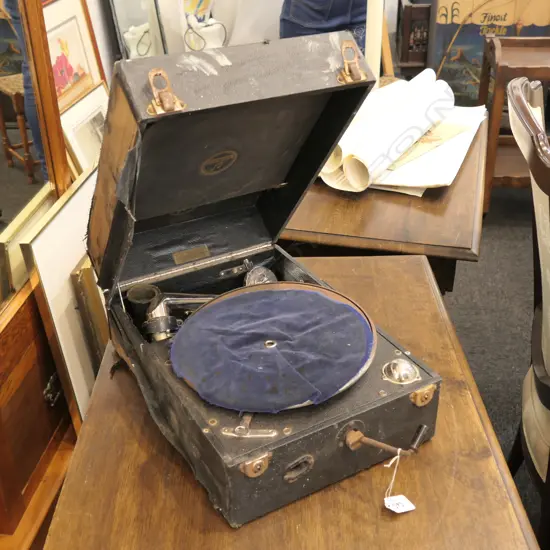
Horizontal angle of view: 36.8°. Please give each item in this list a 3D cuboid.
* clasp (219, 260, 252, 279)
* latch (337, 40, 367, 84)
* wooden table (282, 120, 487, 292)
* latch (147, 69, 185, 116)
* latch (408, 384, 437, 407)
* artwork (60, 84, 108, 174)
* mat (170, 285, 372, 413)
[{"bbox_3d":[-0.057,-0.009,1.253,0.054,0.018,0.013,-16,33,-25],"label":"clasp"},{"bbox_3d":[0.085,-0.241,0.934,0.041,0.021,0.048,-16,70,-25],"label":"latch"},{"bbox_3d":[0.145,0.058,2.029,0.620,0.740,0.770,6,31,11],"label":"wooden table"},{"bbox_3d":[-0.112,-0.186,0.839,0.043,0.021,0.048,-16,70,-25],"label":"latch"},{"bbox_3d":[0.178,0.146,0.976,0.040,0.027,0.010,-16,33,-25],"label":"latch"},{"bbox_3d":[-0.657,-0.461,3.210,0.020,0.480,0.426,-12,25,21],"label":"artwork"},{"bbox_3d":[0.001,0.086,1.023,0.250,0.012,0.250,-5,33,3],"label":"mat"}]

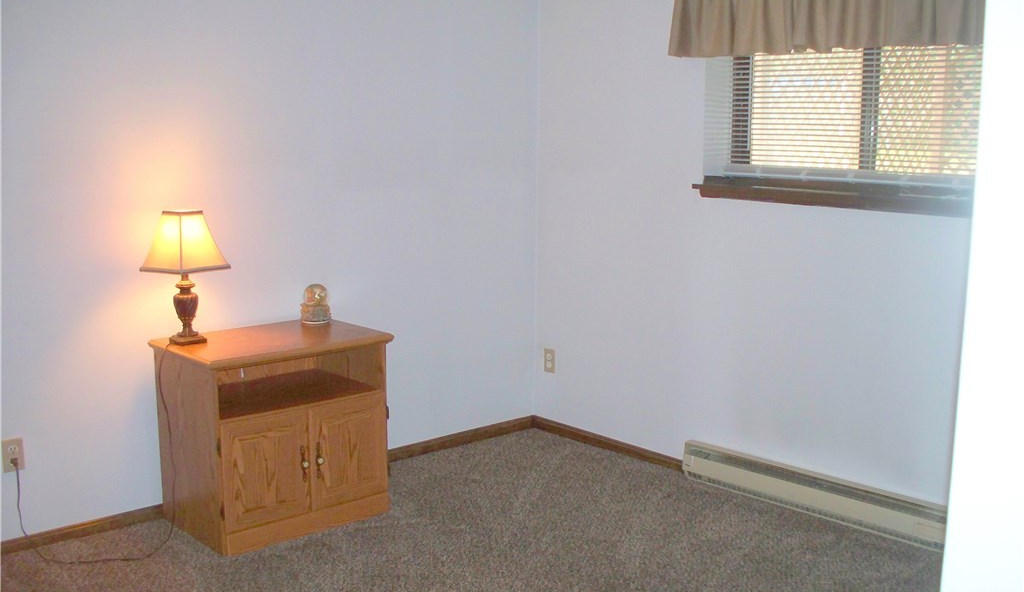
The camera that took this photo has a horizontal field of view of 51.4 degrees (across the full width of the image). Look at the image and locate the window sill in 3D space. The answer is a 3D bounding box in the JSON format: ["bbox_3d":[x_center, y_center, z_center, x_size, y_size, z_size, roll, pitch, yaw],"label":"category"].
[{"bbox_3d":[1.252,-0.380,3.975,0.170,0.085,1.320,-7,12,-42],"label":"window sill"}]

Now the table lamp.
[{"bbox_3d":[-1.188,-0.068,3.902,0.225,0.486,0.225,6,10,32],"label":"table lamp"}]

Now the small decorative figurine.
[{"bbox_3d":[-0.799,0.031,4.368,0.112,0.156,0.112,-3,9,-20],"label":"small decorative figurine"}]

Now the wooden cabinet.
[{"bbox_3d":[-0.890,0.503,4.066,0.765,0.690,0.475,-7,11,-41],"label":"wooden cabinet"}]

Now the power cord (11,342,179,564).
[{"bbox_3d":[-1.401,0.547,3.733,0.565,0.695,0.345,-7,12,-42],"label":"power cord"}]

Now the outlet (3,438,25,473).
[{"bbox_3d":[-1.718,0.550,3.673,0.070,0.114,0.010,-7,12,-42],"label":"outlet"}]

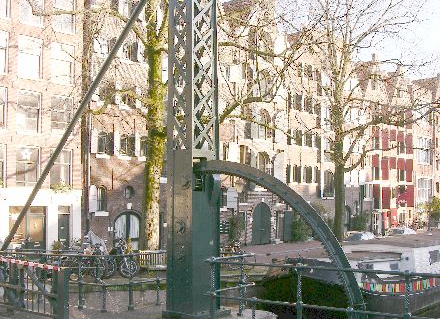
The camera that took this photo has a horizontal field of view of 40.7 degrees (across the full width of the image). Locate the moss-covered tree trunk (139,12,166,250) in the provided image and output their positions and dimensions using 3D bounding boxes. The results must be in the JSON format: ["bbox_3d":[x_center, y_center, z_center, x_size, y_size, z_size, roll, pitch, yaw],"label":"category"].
[{"bbox_3d":[-2.473,-0.683,22.409,0.800,9.970,0.750,0,-5,0],"label":"moss-covered tree trunk"}]

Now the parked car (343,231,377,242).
[{"bbox_3d":[6.988,4.307,29.440,1.720,1.470,4.100,0,-5,-6],"label":"parked car"}]

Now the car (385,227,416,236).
[{"bbox_3d":[10.249,4.612,33.440,1.740,1.480,4.200,0,-5,-6],"label":"car"}]

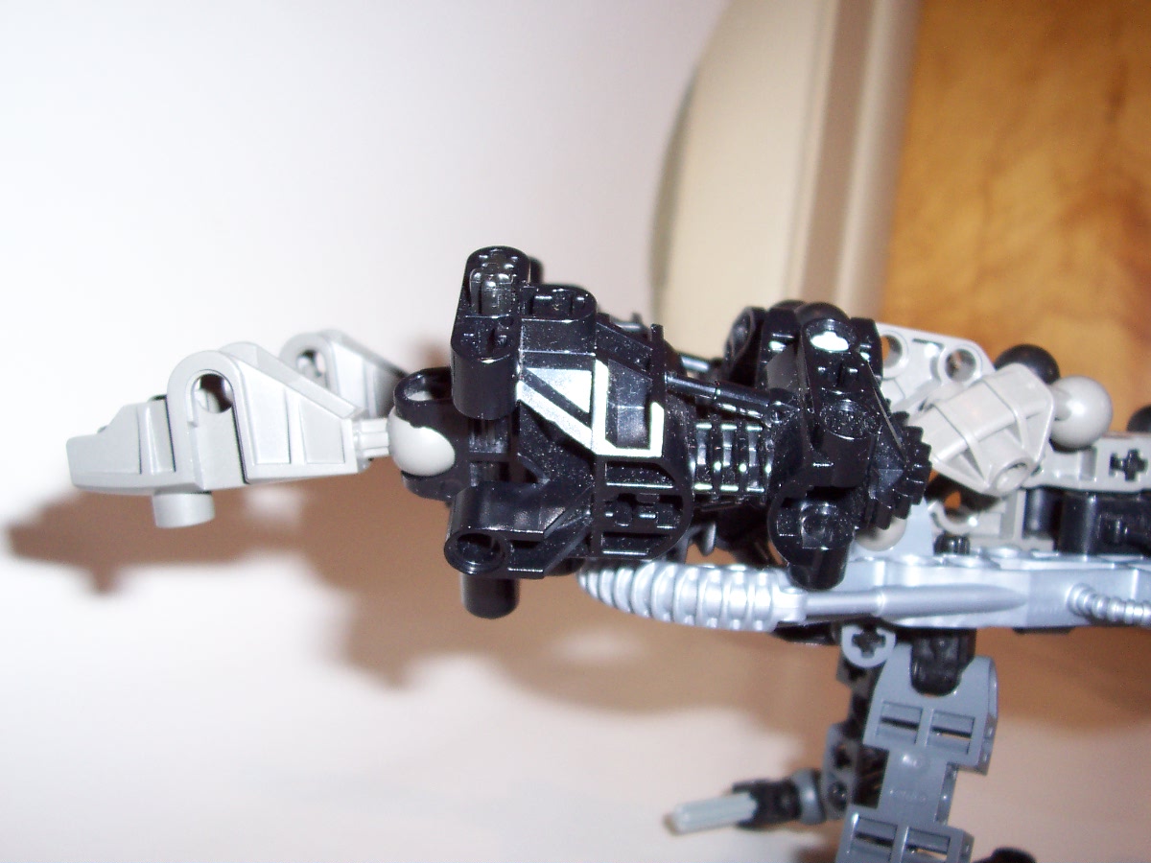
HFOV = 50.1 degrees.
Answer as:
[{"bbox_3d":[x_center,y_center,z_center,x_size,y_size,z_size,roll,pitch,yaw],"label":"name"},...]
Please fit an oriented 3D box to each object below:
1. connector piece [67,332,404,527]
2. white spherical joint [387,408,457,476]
[{"bbox_3d":[-0.043,0.000,0.159,0.041,0.022,0.017,-5,8,-5],"label":"connector piece"},{"bbox_3d":[-0.020,0.001,0.159,0.010,0.010,0.010,4,12,0],"label":"white spherical joint"}]

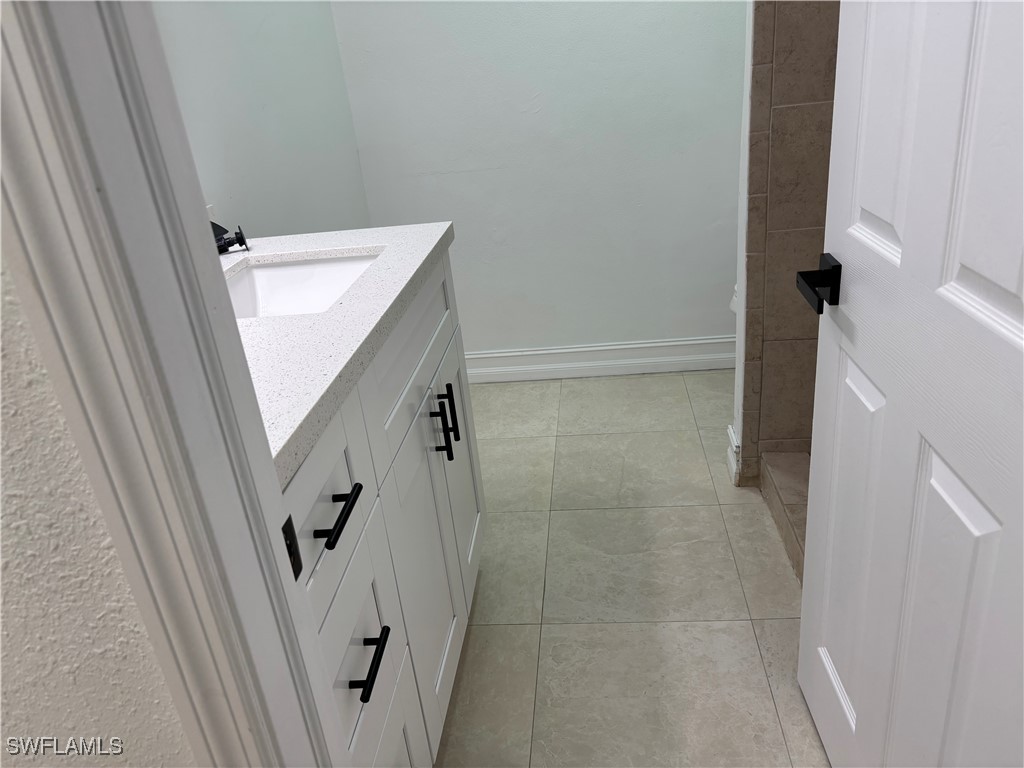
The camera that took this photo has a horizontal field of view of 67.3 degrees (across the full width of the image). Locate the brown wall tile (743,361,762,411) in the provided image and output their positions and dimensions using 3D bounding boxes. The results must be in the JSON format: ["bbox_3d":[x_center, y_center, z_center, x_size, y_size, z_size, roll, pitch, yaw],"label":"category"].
[{"bbox_3d":[0.695,0.006,2.228,0.050,0.153,0.010,-3,24,7],"label":"brown wall tile"}]

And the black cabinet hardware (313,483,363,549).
[{"bbox_3d":[-0.210,0.157,0.922,0.034,0.011,0.127,-3,23,7],"label":"black cabinet hardware"}]

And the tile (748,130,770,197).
[{"bbox_3d":[0.636,-0.566,1.977,0.050,0.154,0.010,-3,24,7],"label":"tile"}]

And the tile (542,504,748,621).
[{"bbox_3d":[0.339,0.472,2.053,0.490,0.012,0.482,-3,23,7],"label":"tile"}]

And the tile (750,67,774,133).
[{"bbox_3d":[0.621,-0.709,1.914,0.050,0.153,0.010,-3,24,7],"label":"tile"}]

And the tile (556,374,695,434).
[{"bbox_3d":[0.435,0.079,2.980,0.499,0.010,0.497,-3,24,7],"label":"tile"}]

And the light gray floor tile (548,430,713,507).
[{"bbox_3d":[0.390,0.280,2.533,0.499,0.010,0.492,-3,24,7],"label":"light gray floor tile"}]

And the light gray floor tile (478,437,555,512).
[{"bbox_3d":[-0.107,0.307,2.595,0.499,0.010,0.492,-3,24,7],"label":"light gray floor tile"}]

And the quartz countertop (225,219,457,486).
[{"bbox_3d":[-0.472,-0.103,1.311,0.560,0.042,1.215,-3,24,7],"label":"quartz countertop"}]

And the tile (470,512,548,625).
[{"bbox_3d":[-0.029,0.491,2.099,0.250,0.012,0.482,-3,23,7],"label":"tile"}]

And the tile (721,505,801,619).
[{"bbox_3d":[0.654,0.457,2.014,0.142,0.012,0.482,-3,23,7],"label":"tile"}]

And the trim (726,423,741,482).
[{"bbox_3d":[0.684,0.221,2.358,0.017,0.142,0.135,-3,23,7],"label":"trim"}]

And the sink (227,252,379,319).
[{"bbox_3d":[-0.421,-0.101,1.444,0.330,0.155,0.445,-3,23,7],"label":"sink"}]

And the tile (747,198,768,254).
[{"bbox_3d":[0.651,-0.423,2.039,0.050,0.153,0.010,-3,24,7],"label":"tile"}]

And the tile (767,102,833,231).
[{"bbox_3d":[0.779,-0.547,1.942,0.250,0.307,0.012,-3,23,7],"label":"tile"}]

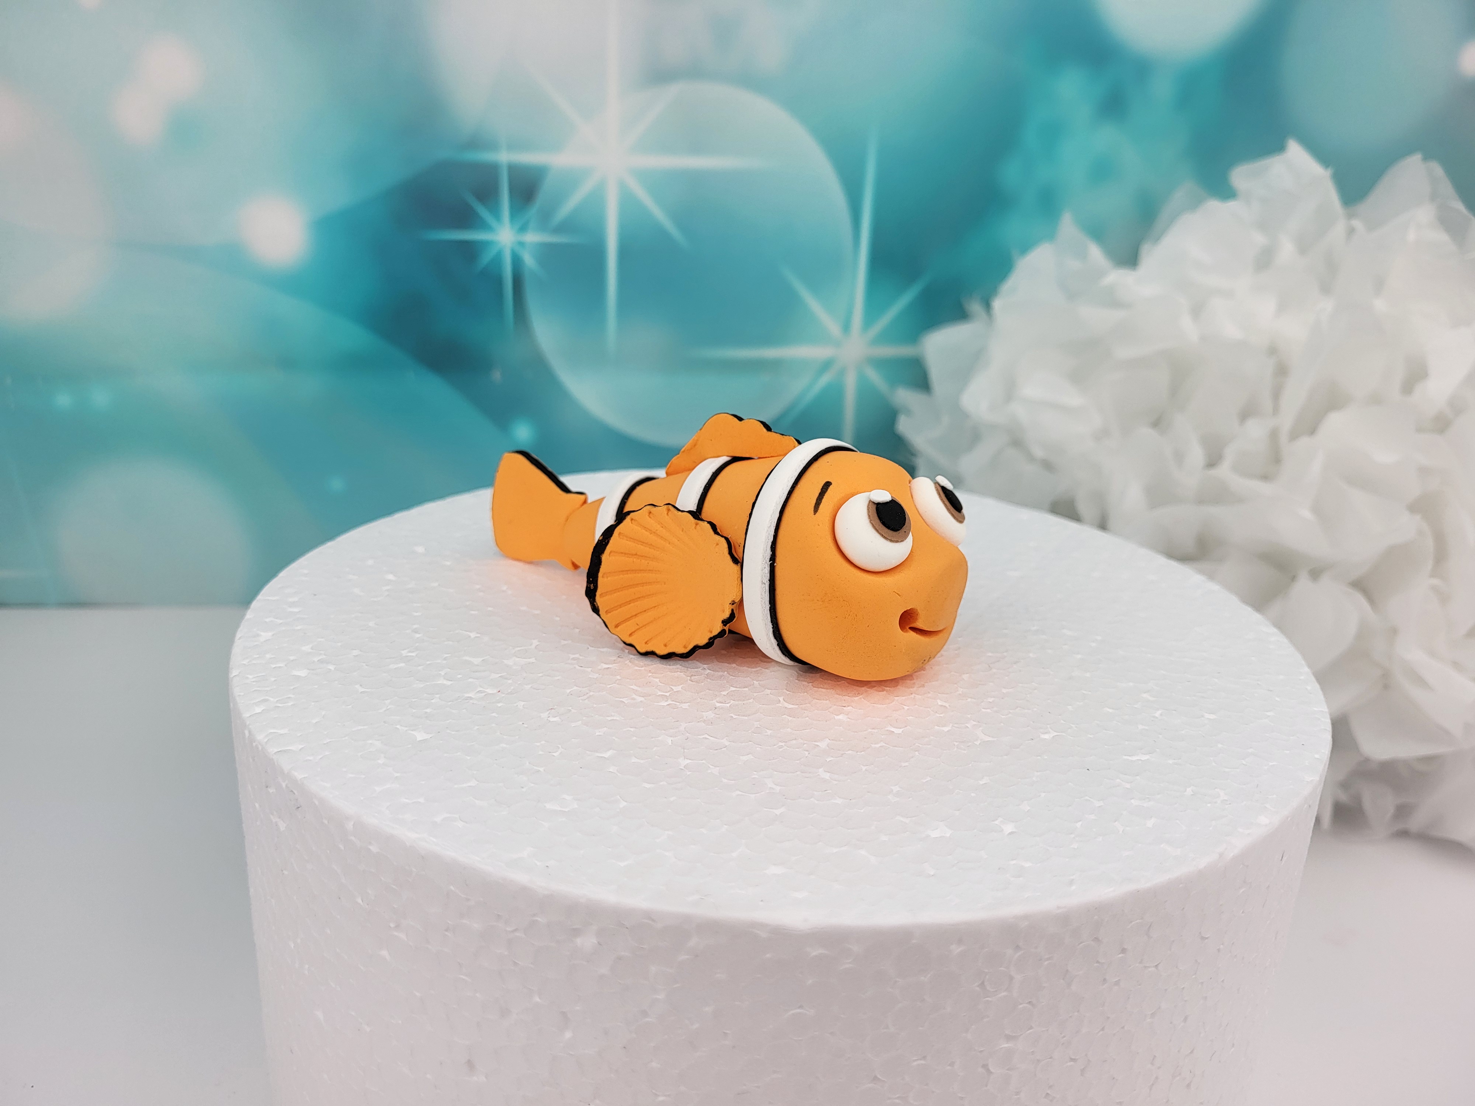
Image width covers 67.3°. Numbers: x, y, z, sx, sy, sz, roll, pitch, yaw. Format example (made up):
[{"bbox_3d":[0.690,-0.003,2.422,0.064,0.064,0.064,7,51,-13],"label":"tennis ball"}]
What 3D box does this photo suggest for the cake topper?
[{"bbox_3d":[-0.004,-0.007,0.200,0.103,0.041,0.051,17,24,35],"label":"cake topper"}]

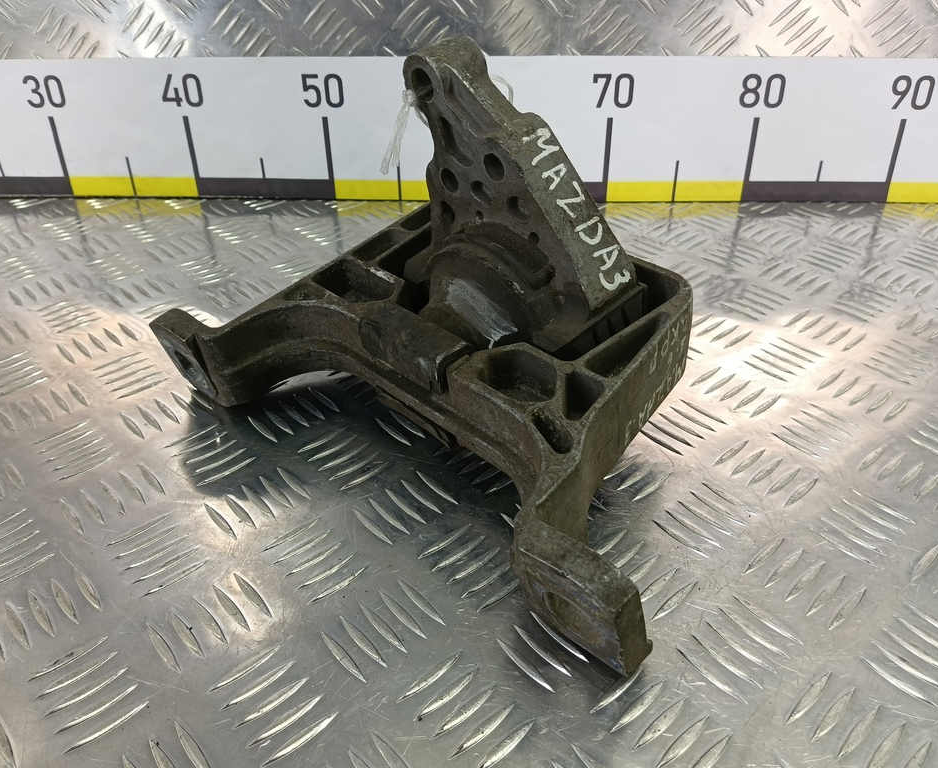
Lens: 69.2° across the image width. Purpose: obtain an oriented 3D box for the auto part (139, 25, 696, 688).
[{"bbox_3d":[0.005,-0.046,0.272,0.238,0.150,0.163,25,46,28],"label":"auto part"}]

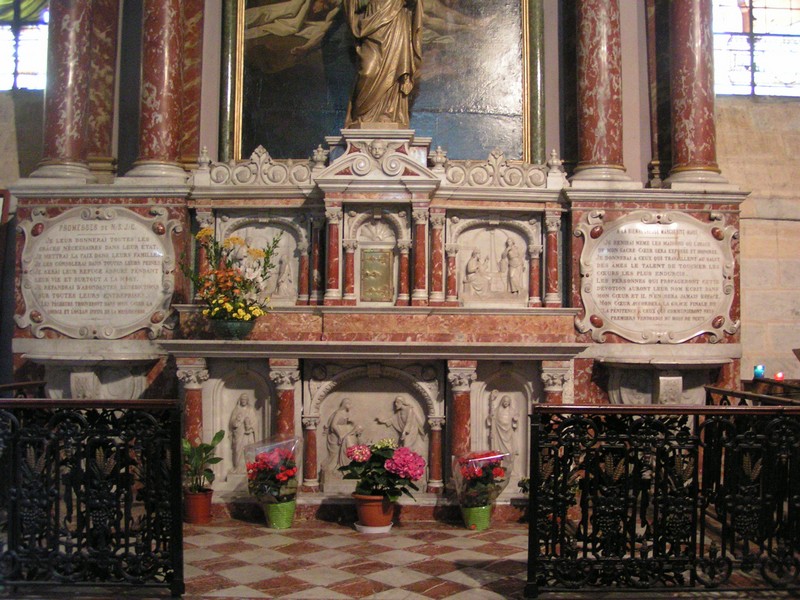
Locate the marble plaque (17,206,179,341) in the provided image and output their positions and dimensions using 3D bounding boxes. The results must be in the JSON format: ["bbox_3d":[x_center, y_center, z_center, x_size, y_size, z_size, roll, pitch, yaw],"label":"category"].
[{"bbox_3d":[-1.831,-0.164,5.334,0.996,0.809,0.070,1,-2,0],"label":"marble plaque"}]

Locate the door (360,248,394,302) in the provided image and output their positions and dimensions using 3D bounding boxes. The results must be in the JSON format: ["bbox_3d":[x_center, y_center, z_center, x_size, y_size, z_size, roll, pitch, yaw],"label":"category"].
[{"bbox_3d":[-0.139,-0.151,5.413,0.209,0.332,0.035,0,-3,0],"label":"door"}]

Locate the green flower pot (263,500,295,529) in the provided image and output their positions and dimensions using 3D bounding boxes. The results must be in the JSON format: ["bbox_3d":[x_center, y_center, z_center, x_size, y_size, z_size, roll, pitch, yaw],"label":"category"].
[{"bbox_3d":[-0.661,1.173,4.834,0.168,0.152,0.165,1,-3,0],"label":"green flower pot"}]

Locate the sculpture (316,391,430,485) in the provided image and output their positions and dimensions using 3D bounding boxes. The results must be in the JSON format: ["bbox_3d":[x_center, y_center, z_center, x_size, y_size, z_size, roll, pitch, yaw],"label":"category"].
[{"bbox_3d":[-0.152,0.799,5.050,0.636,0.561,0.080,0,-3,0],"label":"sculpture"}]

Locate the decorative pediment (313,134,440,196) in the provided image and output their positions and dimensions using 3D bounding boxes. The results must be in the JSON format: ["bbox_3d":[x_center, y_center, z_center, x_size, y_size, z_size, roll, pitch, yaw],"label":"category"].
[{"bbox_3d":[-0.147,-0.878,5.731,0.835,0.408,0.280,1,-3,0],"label":"decorative pediment"}]

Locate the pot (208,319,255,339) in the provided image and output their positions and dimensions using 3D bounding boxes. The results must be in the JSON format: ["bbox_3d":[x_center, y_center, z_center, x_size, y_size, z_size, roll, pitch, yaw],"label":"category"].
[{"bbox_3d":[-0.978,0.160,5.099,0.267,0.139,0.260,1,-2,0],"label":"pot"}]

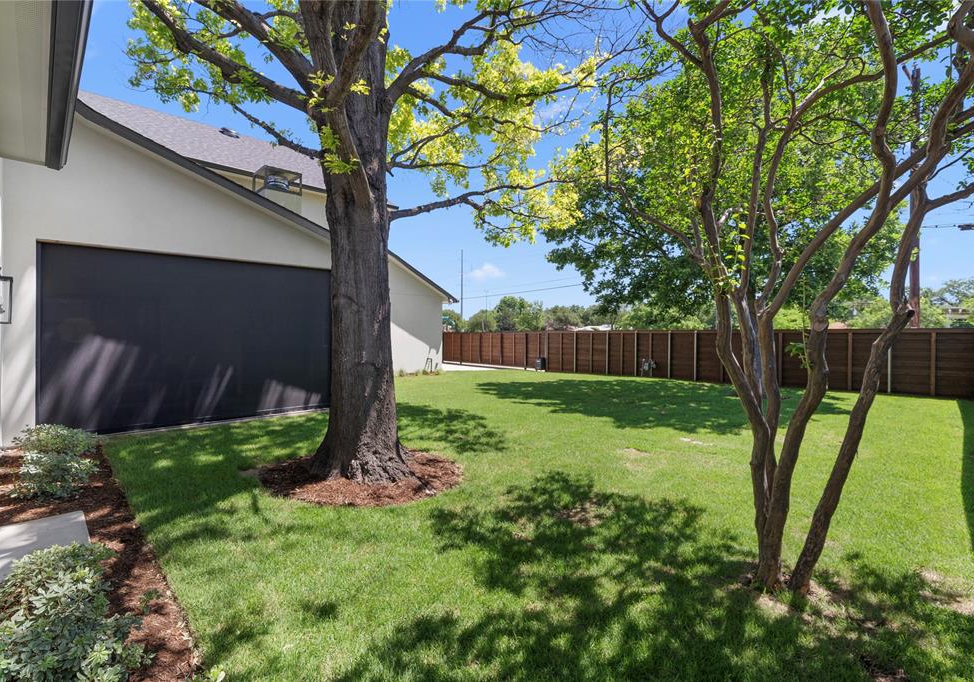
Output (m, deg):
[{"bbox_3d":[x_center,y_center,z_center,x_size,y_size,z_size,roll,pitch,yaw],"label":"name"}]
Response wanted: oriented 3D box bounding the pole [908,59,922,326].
[{"bbox_3d":[14.600,-4.000,14.500,0.280,10.900,0.280,0,1,0],"label":"pole"}]

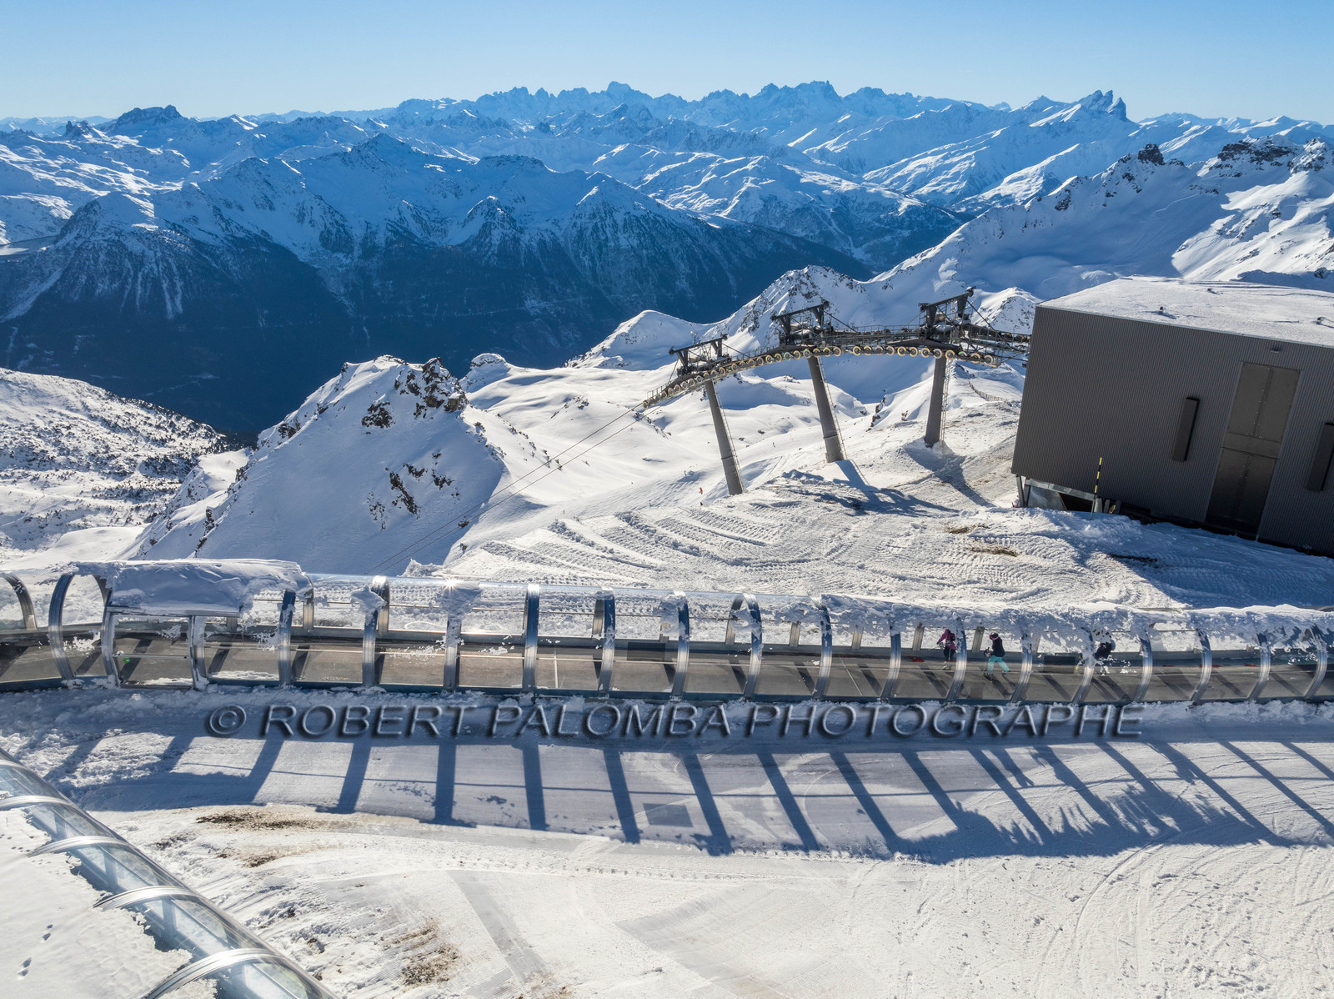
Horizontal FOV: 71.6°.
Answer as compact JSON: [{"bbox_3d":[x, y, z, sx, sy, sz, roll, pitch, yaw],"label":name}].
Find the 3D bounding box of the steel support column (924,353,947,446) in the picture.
[{"bbox_3d":[14.963,-5.633,51.149,0.870,5.610,0.870,19,29,40],"label":"steel support column"}]

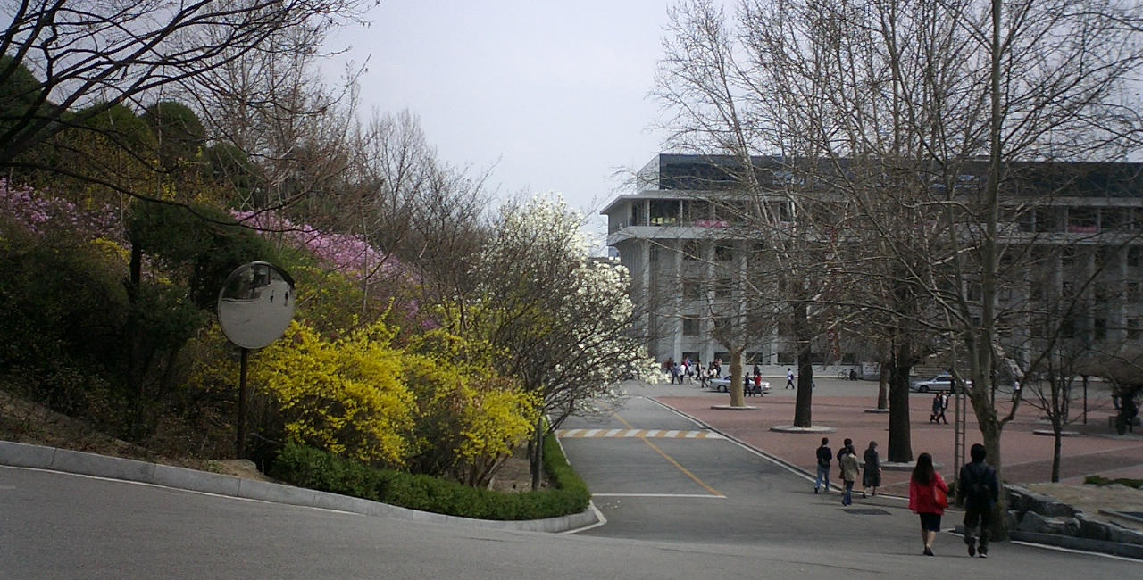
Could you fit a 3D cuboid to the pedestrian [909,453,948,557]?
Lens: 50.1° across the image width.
[{"bbox_3d":[5.562,3.340,19.000,0.580,1.610,0.420,1,1,6],"label":"pedestrian"}]

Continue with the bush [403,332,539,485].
[{"bbox_3d":[-1.875,2.225,22.800,2.550,2.900,2.400,1,1,0],"label":"bush"}]

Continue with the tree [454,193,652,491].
[{"bbox_3d":[-0.357,1.018,23.800,4.050,5.700,4.000,1,1,0],"label":"tree"}]

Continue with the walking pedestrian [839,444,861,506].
[{"bbox_3d":[7.446,4.968,32.600,0.520,1.620,0.420,1,1,-8],"label":"walking pedestrian"}]

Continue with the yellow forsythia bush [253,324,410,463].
[{"bbox_3d":[-3.939,1.773,20.300,2.650,2.500,2.300,1,1,0],"label":"yellow forsythia bush"}]

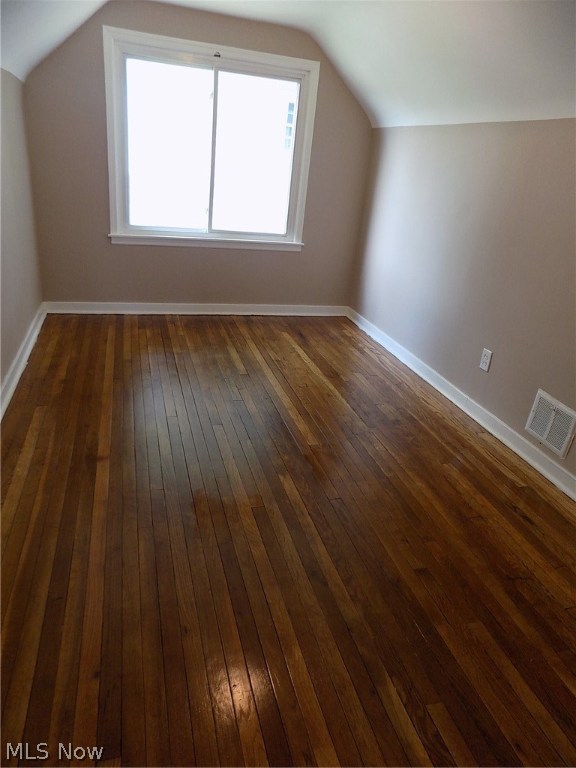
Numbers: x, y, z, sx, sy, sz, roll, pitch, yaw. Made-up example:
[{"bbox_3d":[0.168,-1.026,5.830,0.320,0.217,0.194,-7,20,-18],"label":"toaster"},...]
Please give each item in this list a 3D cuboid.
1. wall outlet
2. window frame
[{"bbox_3d":[1.131,-0.135,2.911,0.011,0.115,0.071,-2,25,-17],"label":"wall outlet"},{"bbox_3d":[-0.558,-1.752,3.882,1.550,1.400,0.100,-2,25,-17],"label":"window frame"}]

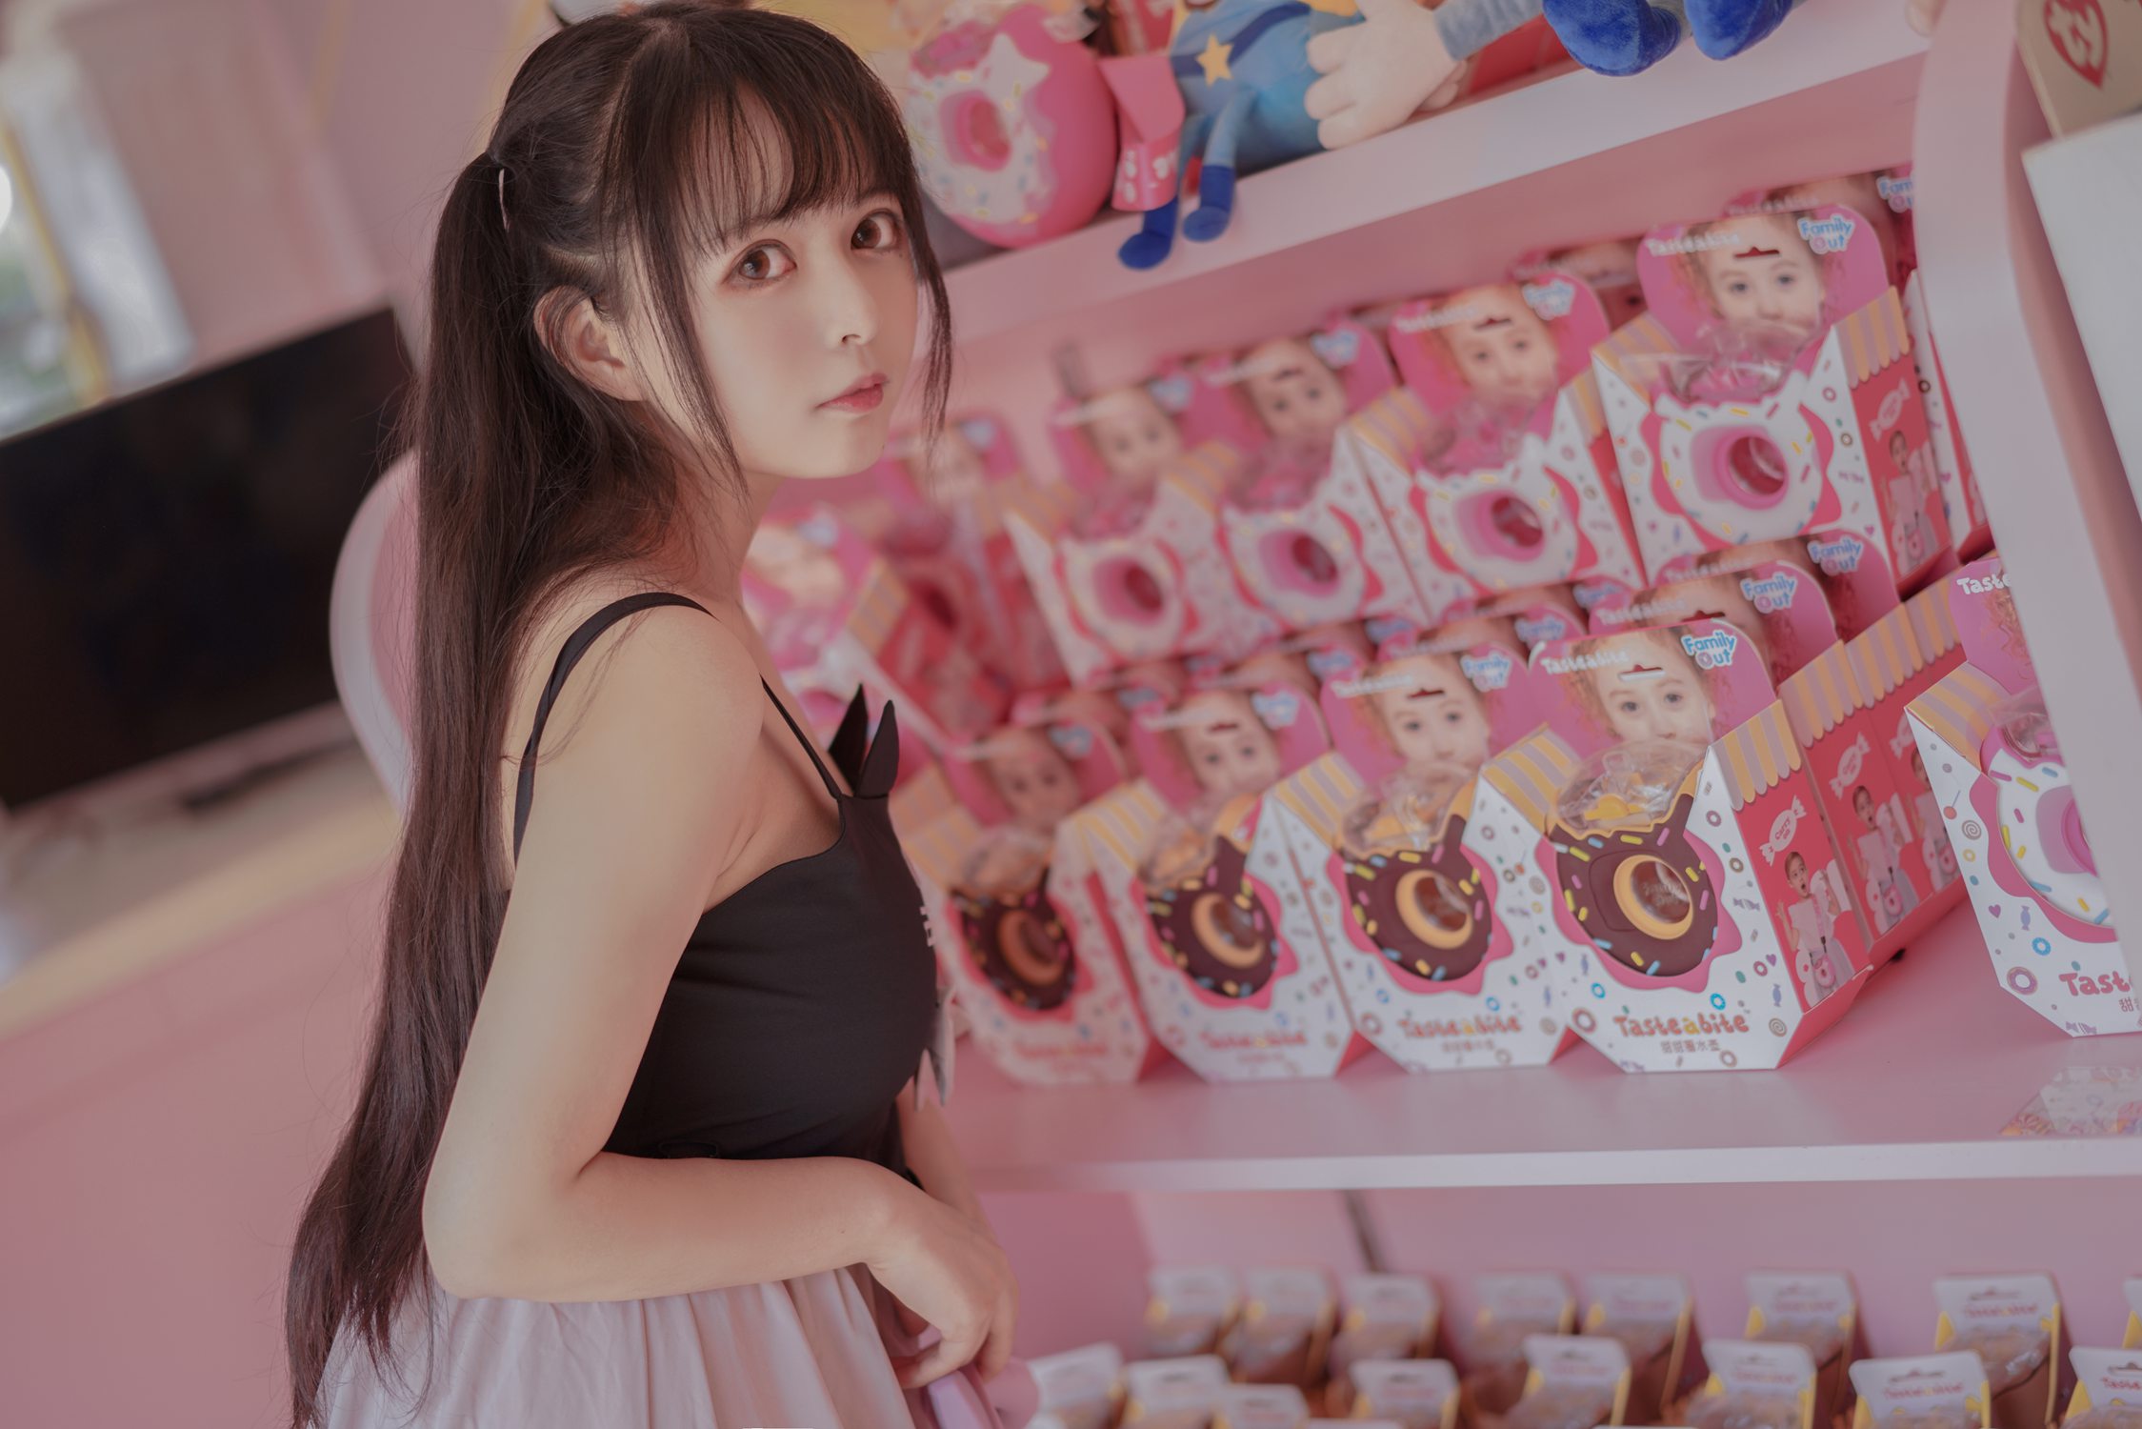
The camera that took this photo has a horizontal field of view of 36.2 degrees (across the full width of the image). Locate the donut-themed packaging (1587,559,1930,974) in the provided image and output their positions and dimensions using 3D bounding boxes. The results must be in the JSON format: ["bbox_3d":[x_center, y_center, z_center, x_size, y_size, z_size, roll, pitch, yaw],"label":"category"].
[{"bbox_3d":[0.360,0.042,1.794,0.164,0.229,0.064,-10,15,48],"label":"donut-themed packaging"}]

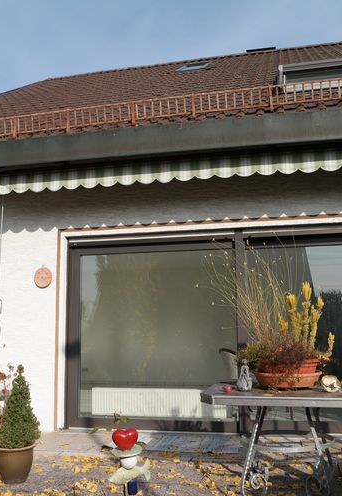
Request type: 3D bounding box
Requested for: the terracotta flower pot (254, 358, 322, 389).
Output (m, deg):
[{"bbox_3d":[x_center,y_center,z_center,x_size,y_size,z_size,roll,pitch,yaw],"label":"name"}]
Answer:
[{"bbox_3d":[0.958,1.019,4.075,0.535,0.220,0.535,-2,-8,11],"label":"terracotta flower pot"}]

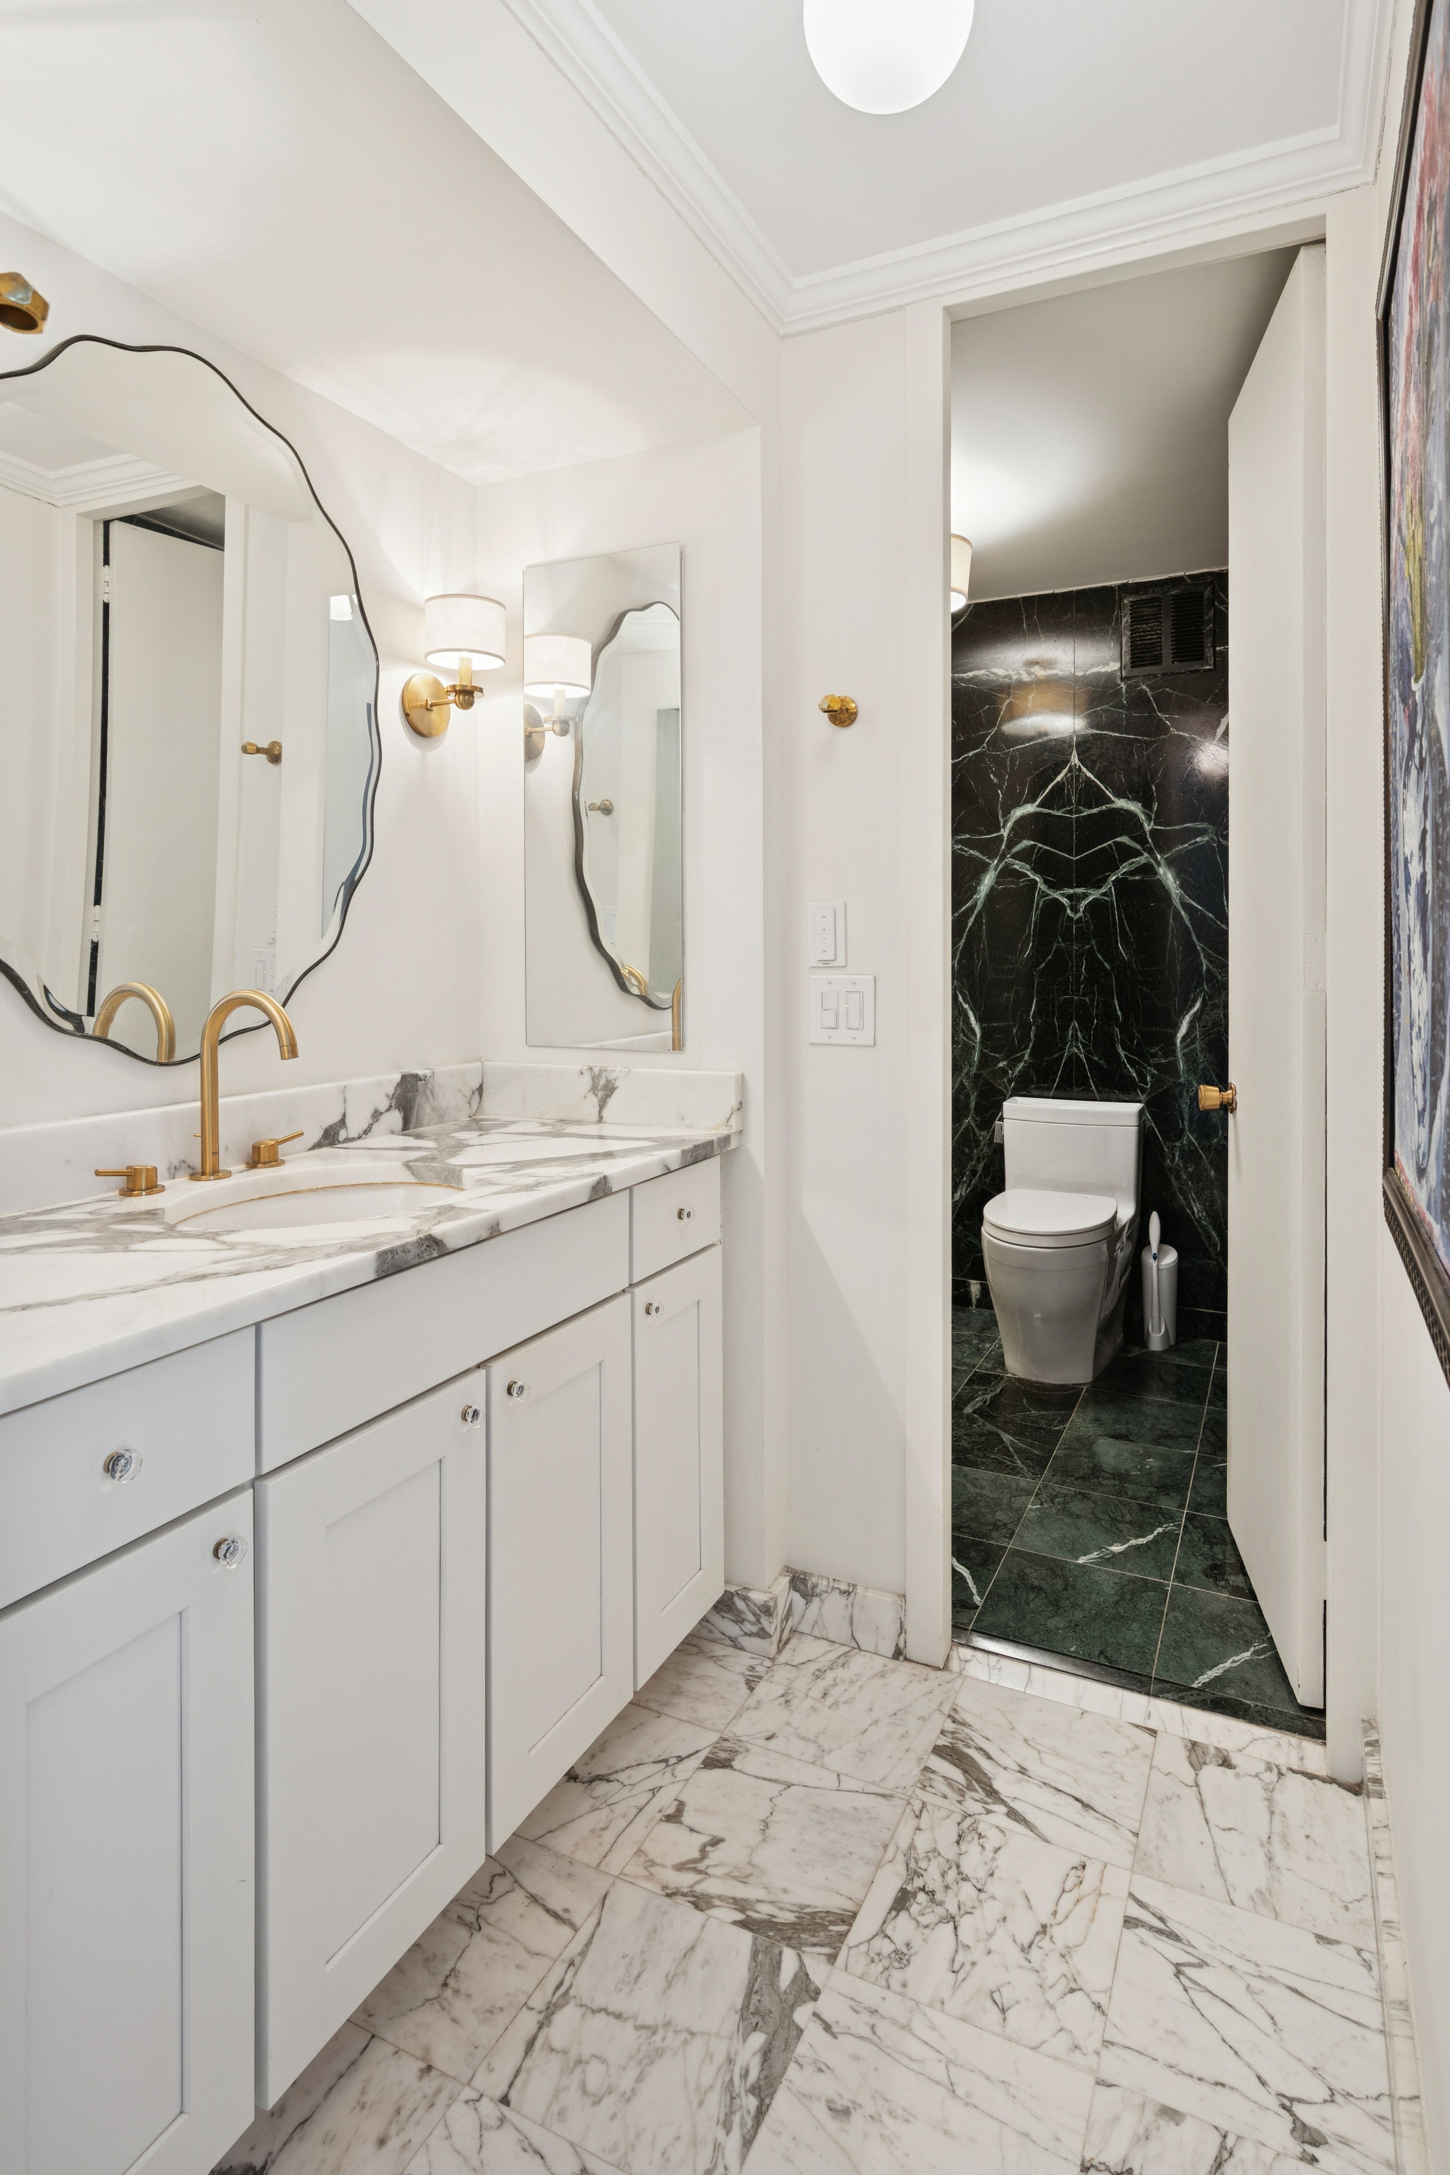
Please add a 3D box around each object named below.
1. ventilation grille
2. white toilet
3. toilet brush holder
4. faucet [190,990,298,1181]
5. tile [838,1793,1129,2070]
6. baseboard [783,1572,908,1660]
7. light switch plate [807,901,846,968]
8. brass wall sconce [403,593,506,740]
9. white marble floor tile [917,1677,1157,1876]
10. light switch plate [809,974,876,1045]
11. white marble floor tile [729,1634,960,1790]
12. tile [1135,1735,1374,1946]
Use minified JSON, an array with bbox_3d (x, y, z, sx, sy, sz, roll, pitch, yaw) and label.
[{"bbox_3d":[1.372,-1.422,3.374,0.268,0.275,0.020,3,7,27],"label":"ventilation grille"},{"bbox_3d":[0.970,0.436,3.184,0.410,0.725,0.710,3,7,27],"label":"white toilet"},{"bbox_3d":[1.322,0.638,3.308,0.100,0.300,0.105,3,7,27],"label":"toilet brush holder"},{"bbox_3d":[-0.662,-0.003,1.503,0.190,0.262,0.060,3,7,25],"label":"faucet"},{"bbox_3d":[0.341,1.069,1.393,0.305,0.012,0.305,3,7,27],"label":"tile"},{"bbox_3d":[0.221,0.940,1.937,0.214,0.099,0.020,2,5,27],"label":"baseboard"},{"bbox_3d":[0.184,-0.274,1.950,0.072,0.116,0.012,2,5,27],"label":"light switch plate"},{"bbox_3d":[-0.492,-0.773,2.016,0.181,0.234,0.150,2,4,27],"label":"brass wall sconce"},{"bbox_3d":[0.477,1.036,1.654,0.305,0.012,0.305,3,7,27],"label":"white marble floor tile"},{"bbox_3d":[0.209,-0.137,1.938,0.122,0.124,0.008,2,5,27],"label":"light switch plate"},{"bbox_3d":[0.197,1.012,1.774,0.305,0.010,0.299,3,7,27],"label":"white marble floor tile"},{"bbox_3d":[0.737,1.040,1.518,0.280,0.010,0.288,3,7,27],"label":"tile"}]

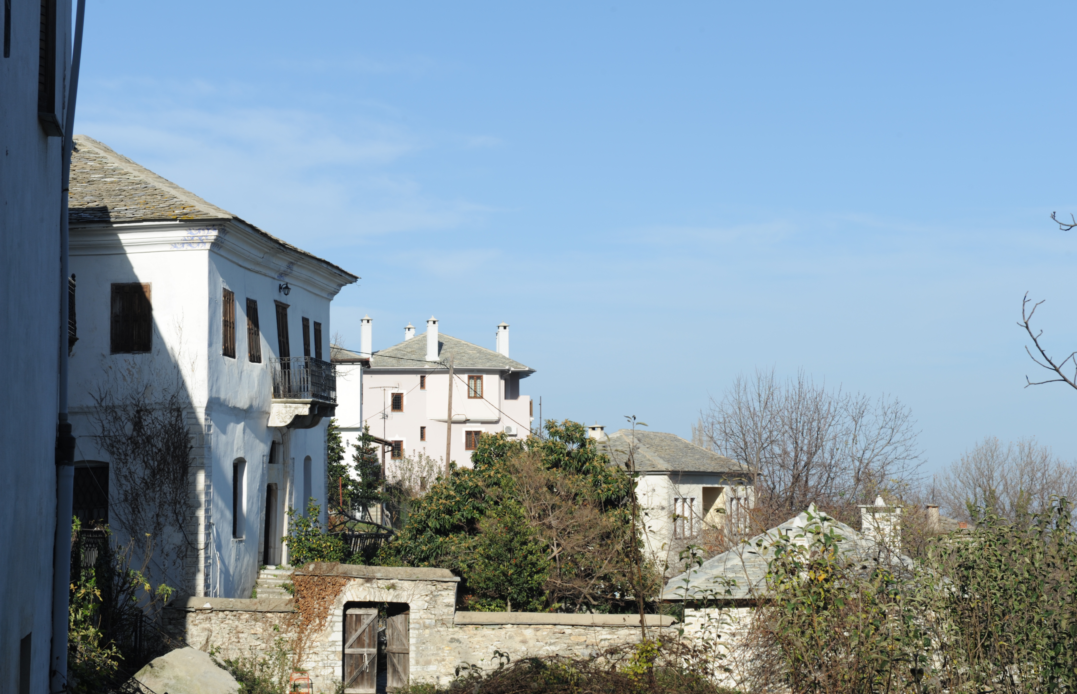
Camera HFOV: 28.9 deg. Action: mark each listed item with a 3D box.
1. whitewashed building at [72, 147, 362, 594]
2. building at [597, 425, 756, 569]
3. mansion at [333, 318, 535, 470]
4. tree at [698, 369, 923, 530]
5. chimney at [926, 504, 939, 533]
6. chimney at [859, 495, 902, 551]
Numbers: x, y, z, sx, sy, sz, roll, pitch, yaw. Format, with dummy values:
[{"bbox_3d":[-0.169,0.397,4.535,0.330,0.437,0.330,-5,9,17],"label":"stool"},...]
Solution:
[{"bbox_3d":[-10.810,1.289,54.808,9.600,12.400,16.800,0,-3,5],"label":"whitewashed building"},{"bbox_3d":[4.692,6.350,89.700,6.232,5.682,14.596,-1,-4,19],"label":"building"},{"bbox_3d":[-6.700,4.653,132.459,13.000,12.400,12.300,0,-3,0],"label":"mansion"},{"bbox_3d":[9.496,4.161,72.882,7.867,6.836,6.800,0,-3,0],"label":"tree"},{"bbox_3d":[13.578,5.913,71.775,0.440,1.064,0.440,0,-3,0],"label":"chimney"},{"bbox_3d":[7.274,3.734,44.356,0.930,1.208,0.750,0,-3,0],"label":"chimney"}]

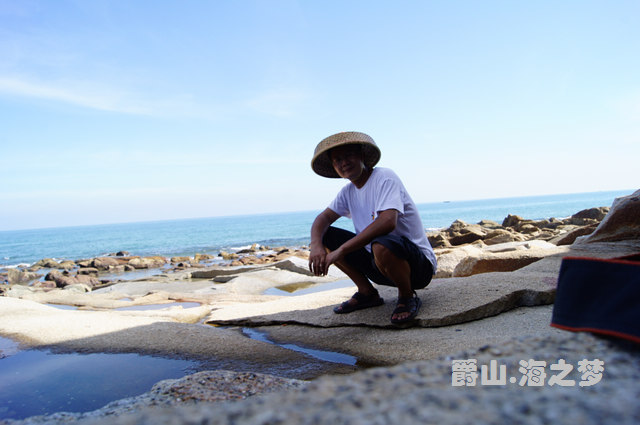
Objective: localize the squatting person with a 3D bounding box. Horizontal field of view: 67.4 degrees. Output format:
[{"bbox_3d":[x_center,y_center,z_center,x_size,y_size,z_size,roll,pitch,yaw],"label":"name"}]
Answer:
[{"bbox_3d":[0.290,0.060,2.560,0.580,0.980,0.740,-4,0,44],"label":"squatting person"}]

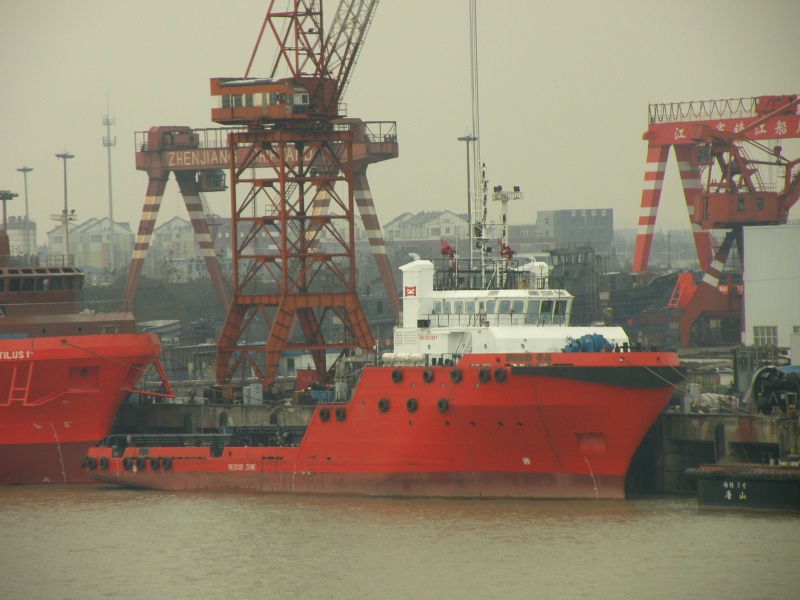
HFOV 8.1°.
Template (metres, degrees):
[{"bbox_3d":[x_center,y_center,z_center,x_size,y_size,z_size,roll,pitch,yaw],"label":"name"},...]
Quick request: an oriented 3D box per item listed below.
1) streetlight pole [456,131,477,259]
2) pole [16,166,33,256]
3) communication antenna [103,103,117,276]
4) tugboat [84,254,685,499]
[{"bbox_3d":[10.500,-9.400,842.000,3.100,30.400,3.100,-1,0,0],"label":"streetlight pole"},{"bbox_3d":[-65.700,-8.500,993.000,3.100,30.200,3.100,-1,0,0],"label":"pole"},{"bbox_3d":[-65.800,-19.300,1280.000,3.000,47.500,3.000,-1,0,0],"label":"communication antenna"},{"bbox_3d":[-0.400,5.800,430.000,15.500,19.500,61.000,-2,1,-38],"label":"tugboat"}]

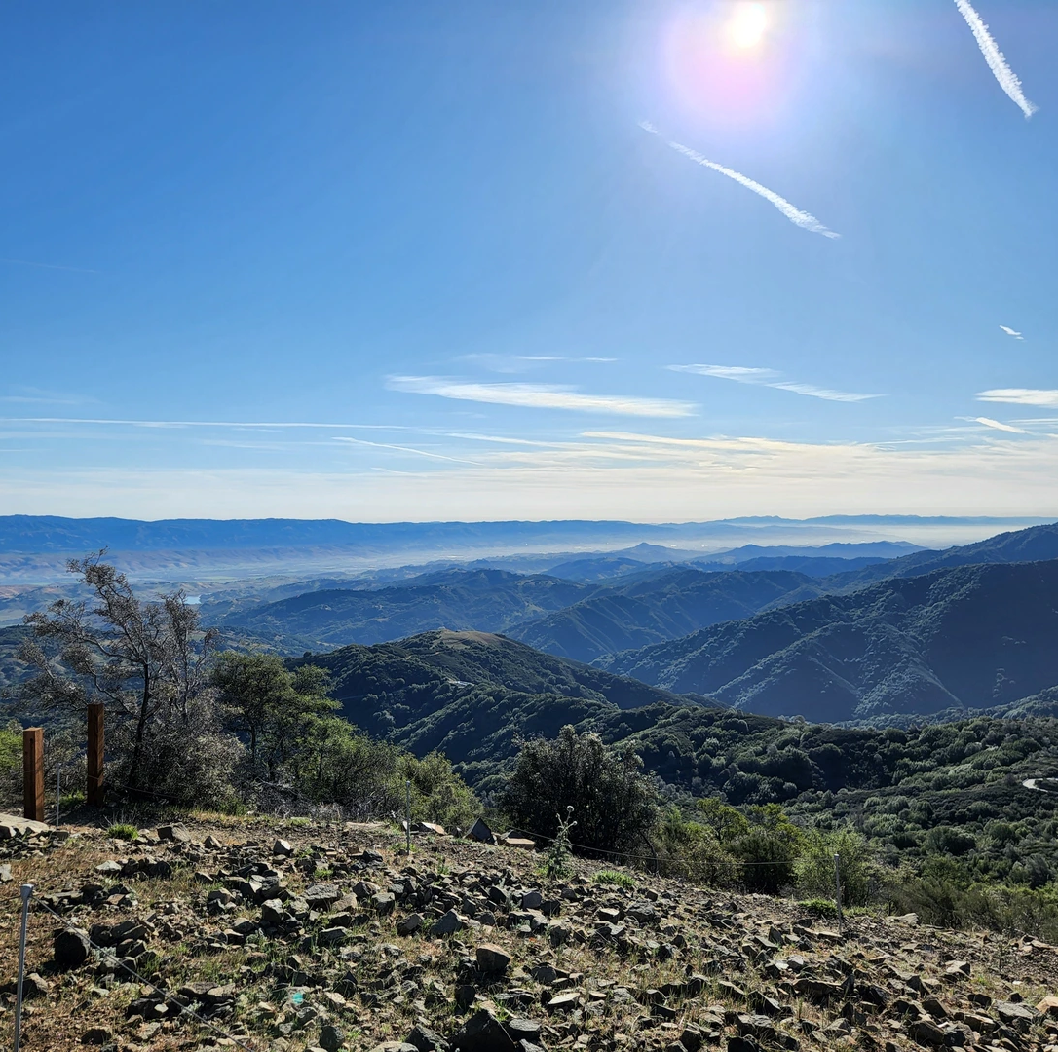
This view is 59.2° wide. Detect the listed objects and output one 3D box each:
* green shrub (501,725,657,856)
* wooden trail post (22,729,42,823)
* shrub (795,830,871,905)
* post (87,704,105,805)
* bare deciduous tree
[{"bbox_3d":[0.631,3.364,11.800,1.950,1.700,1.700,0,1,0],"label":"green shrub"},{"bbox_3d":[-5.475,2.761,10.300,0.140,1.020,0.140,0,1,9],"label":"wooden trail post"},{"bbox_3d":[3.511,3.956,10.800,0.900,0.900,0.800,0,1,0],"label":"shrub"},{"bbox_3d":[-5.392,2.857,11.600,0.140,1.270,0.140,0,1,4],"label":"post"},{"bbox_3d":[-5.633,2.094,13.000,2.900,3.500,2.500,0,1,0],"label":"bare deciduous tree"}]

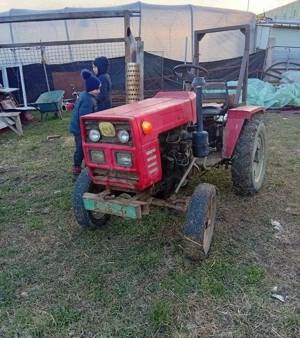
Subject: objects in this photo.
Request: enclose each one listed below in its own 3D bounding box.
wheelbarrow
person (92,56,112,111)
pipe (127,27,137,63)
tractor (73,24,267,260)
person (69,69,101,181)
[{"bbox_3d":[-2.341,-1.477,7.331,0.580,0.630,1.200,0,20,-2],"label":"wheelbarrow"},{"bbox_3d":[-0.630,-0.803,4.395,0.290,1.430,0.380,5,21,11],"label":"person"},{"bbox_3d":[-0.151,-1.024,2.576,0.060,0.290,0.120,17,26,38],"label":"pipe"},{"bbox_3d":[0.346,-0.486,2.971,1.270,1.840,2.450,12,23,27],"label":"tractor"},{"bbox_3d":[-0.764,-0.461,3.648,0.360,1.290,0.360,-2,20,-8],"label":"person"}]

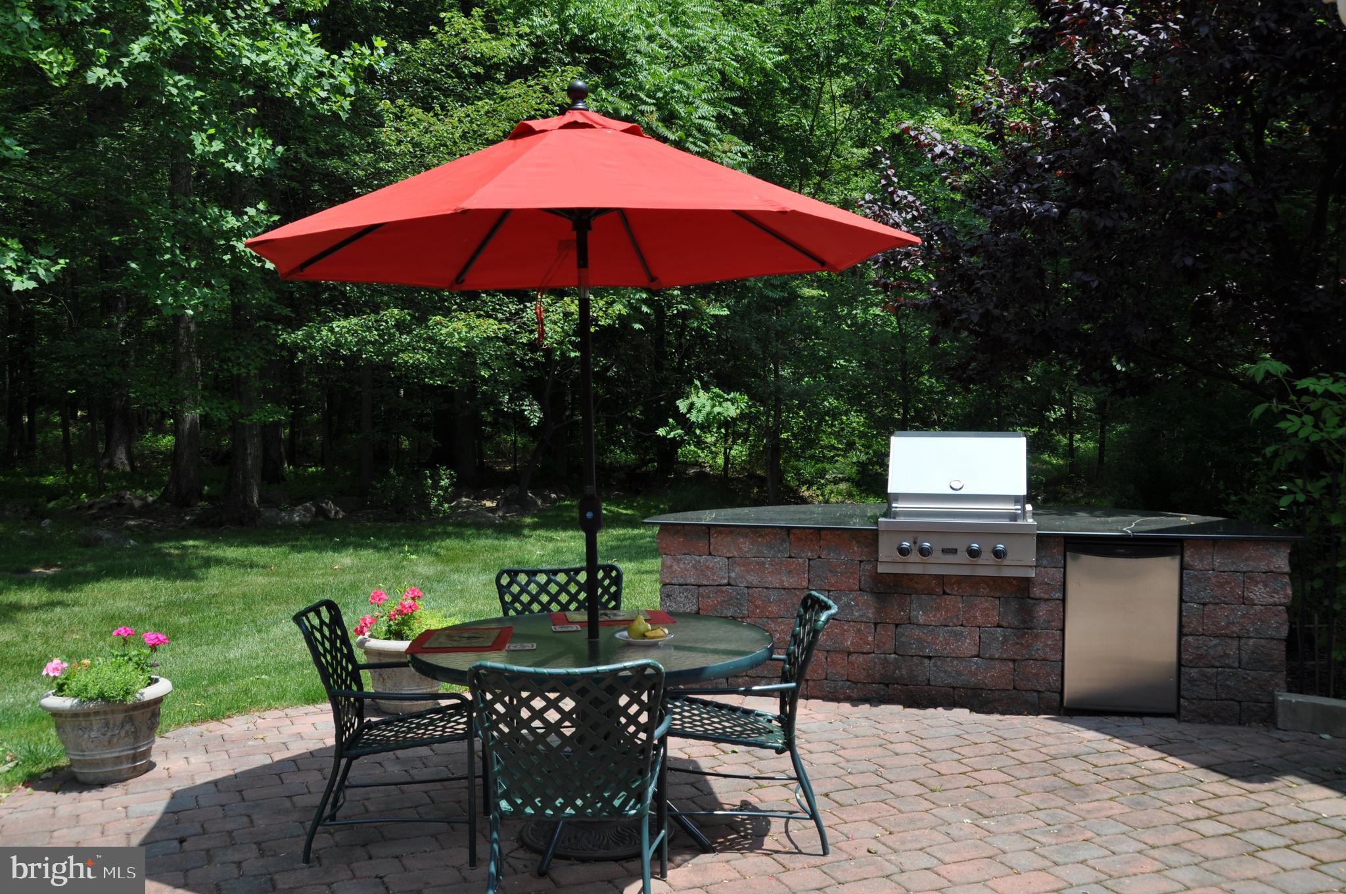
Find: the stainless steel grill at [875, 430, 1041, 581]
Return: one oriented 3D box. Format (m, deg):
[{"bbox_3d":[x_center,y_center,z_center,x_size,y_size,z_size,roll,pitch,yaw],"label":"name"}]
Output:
[{"bbox_3d":[1.439,0.271,6.266,0.751,0.678,0.640,1,2,12],"label":"stainless steel grill"}]

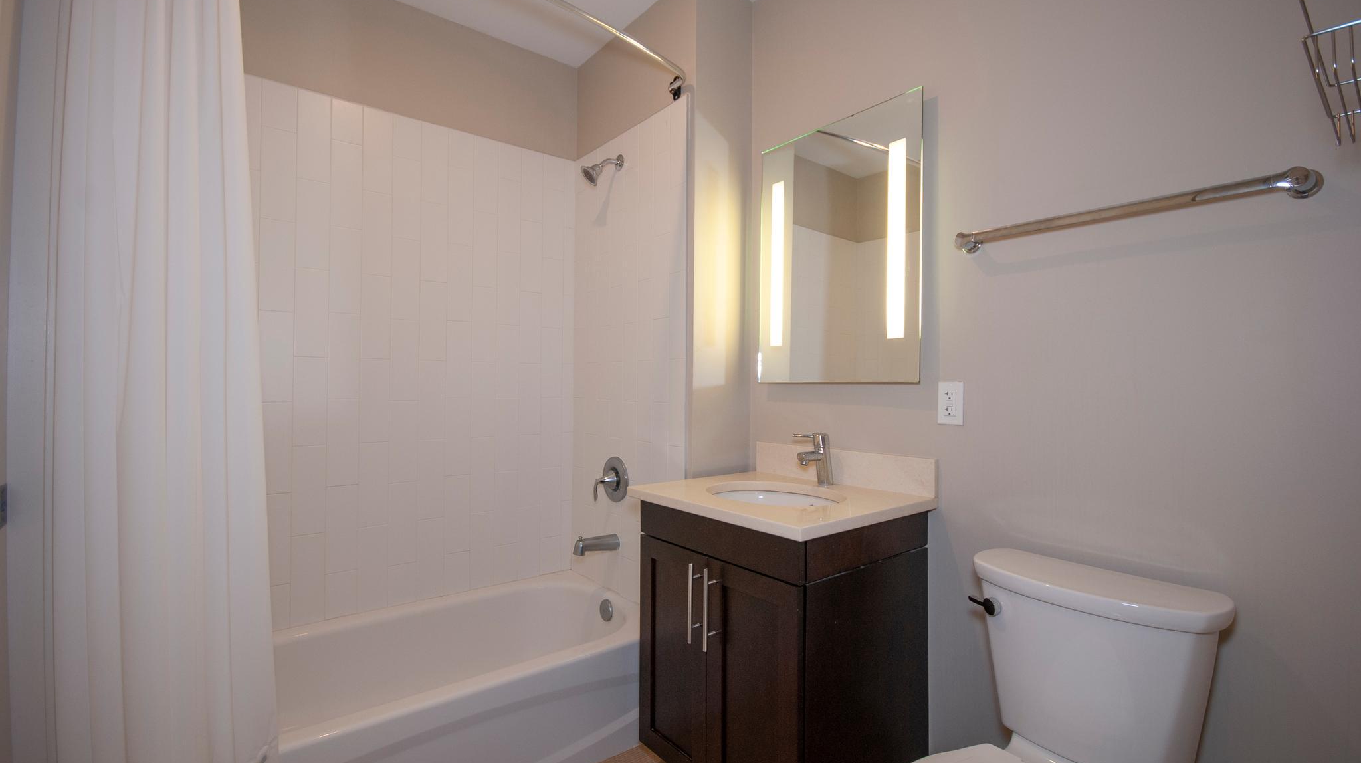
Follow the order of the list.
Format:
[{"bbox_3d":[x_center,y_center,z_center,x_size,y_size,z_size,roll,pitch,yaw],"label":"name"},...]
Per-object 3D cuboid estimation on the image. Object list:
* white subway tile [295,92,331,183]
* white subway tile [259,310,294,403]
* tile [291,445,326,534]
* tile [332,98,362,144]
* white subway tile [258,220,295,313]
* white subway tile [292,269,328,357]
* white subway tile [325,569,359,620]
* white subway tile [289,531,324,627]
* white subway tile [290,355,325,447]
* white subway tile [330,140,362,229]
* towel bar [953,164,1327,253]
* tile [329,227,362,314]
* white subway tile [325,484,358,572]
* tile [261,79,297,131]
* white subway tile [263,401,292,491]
[{"bbox_3d":[-1.283,-0.855,1.990,0.098,0.309,0.010,1,-1,-37],"label":"white subway tile"},{"bbox_3d":[-1.367,-0.083,1.920,0.098,0.306,0.010,1,-1,-37],"label":"white subway tile"},{"bbox_3d":[-1.285,0.377,1.970,0.099,0.305,0.009,1,0,-37],"label":"tile"},{"bbox_3d":[-1.199,-0.931,2.044,0.098,0.145,0.009,1,-1,-36],"label":"tile"},{"bbox_3d":[-1.365,-0.391,1.924,0.098,0.306,0.010,1,-1,-37],"label":"white subway tile"},{"bbox_3d":[-1.279,-0.236,1.971,0.099,0.305,0.009,1,0,-37],"label":"white subway tile"},{"bbox_3d":[-1.211,0.760,2.029,0.098,0.159,0.010,1,-1,-37],"label":"white subway tile"},{"bbox_3d":[-1.291,0.686,1.970,0.098,0.307,0.010,1,-1,-37],"label":"white subway tile"},{"bbox_3d":[-1.288,0.070,1.979,0.098,0.307,0.010,1,-1,-38],"label":"white subway tile"},{"bbox_3d":[-1.195,-0.698,2.031,0.099,0.305,0.009,1,0,-37],"label":"white subway tile"},{"bbox_3d":[0.945,-0.371,1.271,0.091,0.055,0.655,1,-1,-41],"label":"towel bar"},{"bbox_3d":[-1.202,-0.397,2.038,0.098,0.305,0.009,1,-1,-36],"label":"tile"},{"bbox_3d":[-1.208,0.525,2.030,0.098,0.305,0.009,1,-1,-36],"label":"white subway tile"},{"bbox_3d":[-1.362,-0.931,1.933,0.098,0.151,0.010,1,-1,-38],"label":"tile"},{"bbox_3d":[-1.368,0.225,1.917,0.098,0.306,0.010,1,-1,-37],"label":"white subway tile"}]

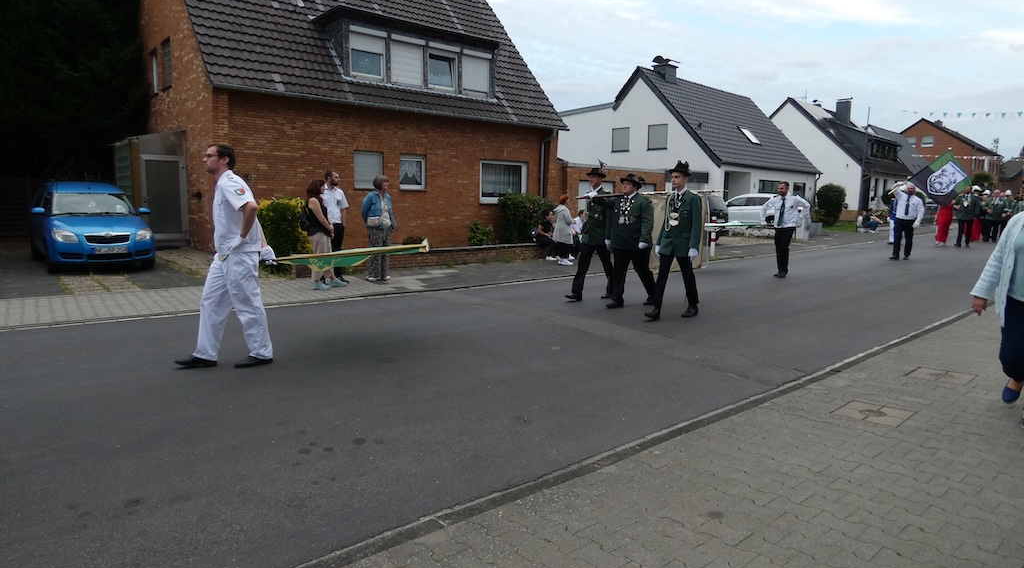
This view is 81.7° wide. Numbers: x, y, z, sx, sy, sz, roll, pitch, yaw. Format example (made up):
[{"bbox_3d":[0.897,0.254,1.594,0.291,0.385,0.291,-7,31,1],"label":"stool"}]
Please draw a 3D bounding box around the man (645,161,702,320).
[{"bbox_3d":[1.943,-0.512,7.116,0.750,1.888,0.560,-6,11,-40],"label":"man"}]

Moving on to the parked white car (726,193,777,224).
[{"bbox_3d":[9.785,-2.918,24.357,1.800,1.520,4.400,-6,11,-42],"label":"parked white car"}]

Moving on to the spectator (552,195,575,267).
[{"bbox_3d":[1.123,-1.177,12.900,0.450,1.530,0.480,2,8,10],"label":"spectator"}]

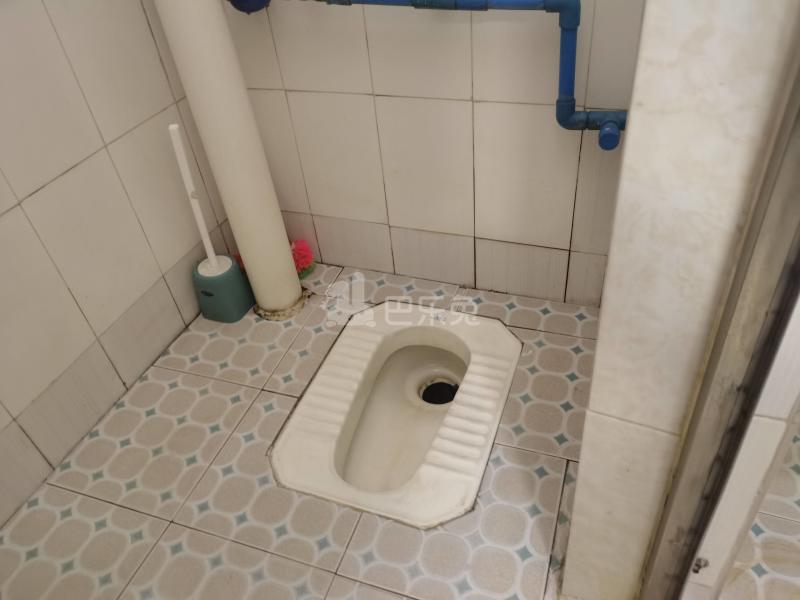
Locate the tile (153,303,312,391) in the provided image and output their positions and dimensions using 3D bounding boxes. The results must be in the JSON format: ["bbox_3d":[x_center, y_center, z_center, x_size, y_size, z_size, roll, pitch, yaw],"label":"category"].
[{"bbox_3d":[-0.350,0.069,1.397,0.264,0.010,0.304,9,42,18],"label":"tile"}]

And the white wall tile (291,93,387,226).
[{"bbox_3d":[-0.126,-0.302,1.347,0.197,0.300,0.010,10,42,19],"label":"white wall tile"}]

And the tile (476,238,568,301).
[{"bbox_3d":[0.265,-0.068,1.360,0.200,0.143,0.010,10,43,19],"label":"tile"}]

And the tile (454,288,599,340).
[{"bbox_3d":[0.267,0.029,1.344,0.304,0.010,0.102,9,43,18],"label":"tile"}]

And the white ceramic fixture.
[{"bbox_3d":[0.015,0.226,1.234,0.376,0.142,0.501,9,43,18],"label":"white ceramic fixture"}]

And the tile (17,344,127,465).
[{"bbox_3d":[-0.612,0.195,1.175,0.010,0.150,0.200,11,44,20],"label":"tile"}]

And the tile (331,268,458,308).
[{"bbox_3d":[-0.018,-0.018,1.439,0.300,0.010,0.102,9,43,18],"label":"tile"}]

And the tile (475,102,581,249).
[{"bbox_3d":[0.244,-0.237,1.216,0.200,0.304,0.010,10,43,19],"label":"tile"}]

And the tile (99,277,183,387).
[{"bbox_3d":[-0.537,0.070,1.311,0.010,0.150,0.200,11,44,20],"label":"tile"}]

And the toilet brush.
[{"bbox_3d":[-0.417,-0.149,1.323,0.108,0.445,0.105,10,43,19],"label":"toilet brush"}]

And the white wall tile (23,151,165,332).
[{"bbox_3d":[-0.558,-0.102,1.162,0.010,0.300,0.199,9,42,21],"label":"white wall tile"}]

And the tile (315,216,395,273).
[{"bbox_3d":[-0.107,-0.133,1.491,0.200,0.143,0.010,10,43,19],"label":"tile"}]

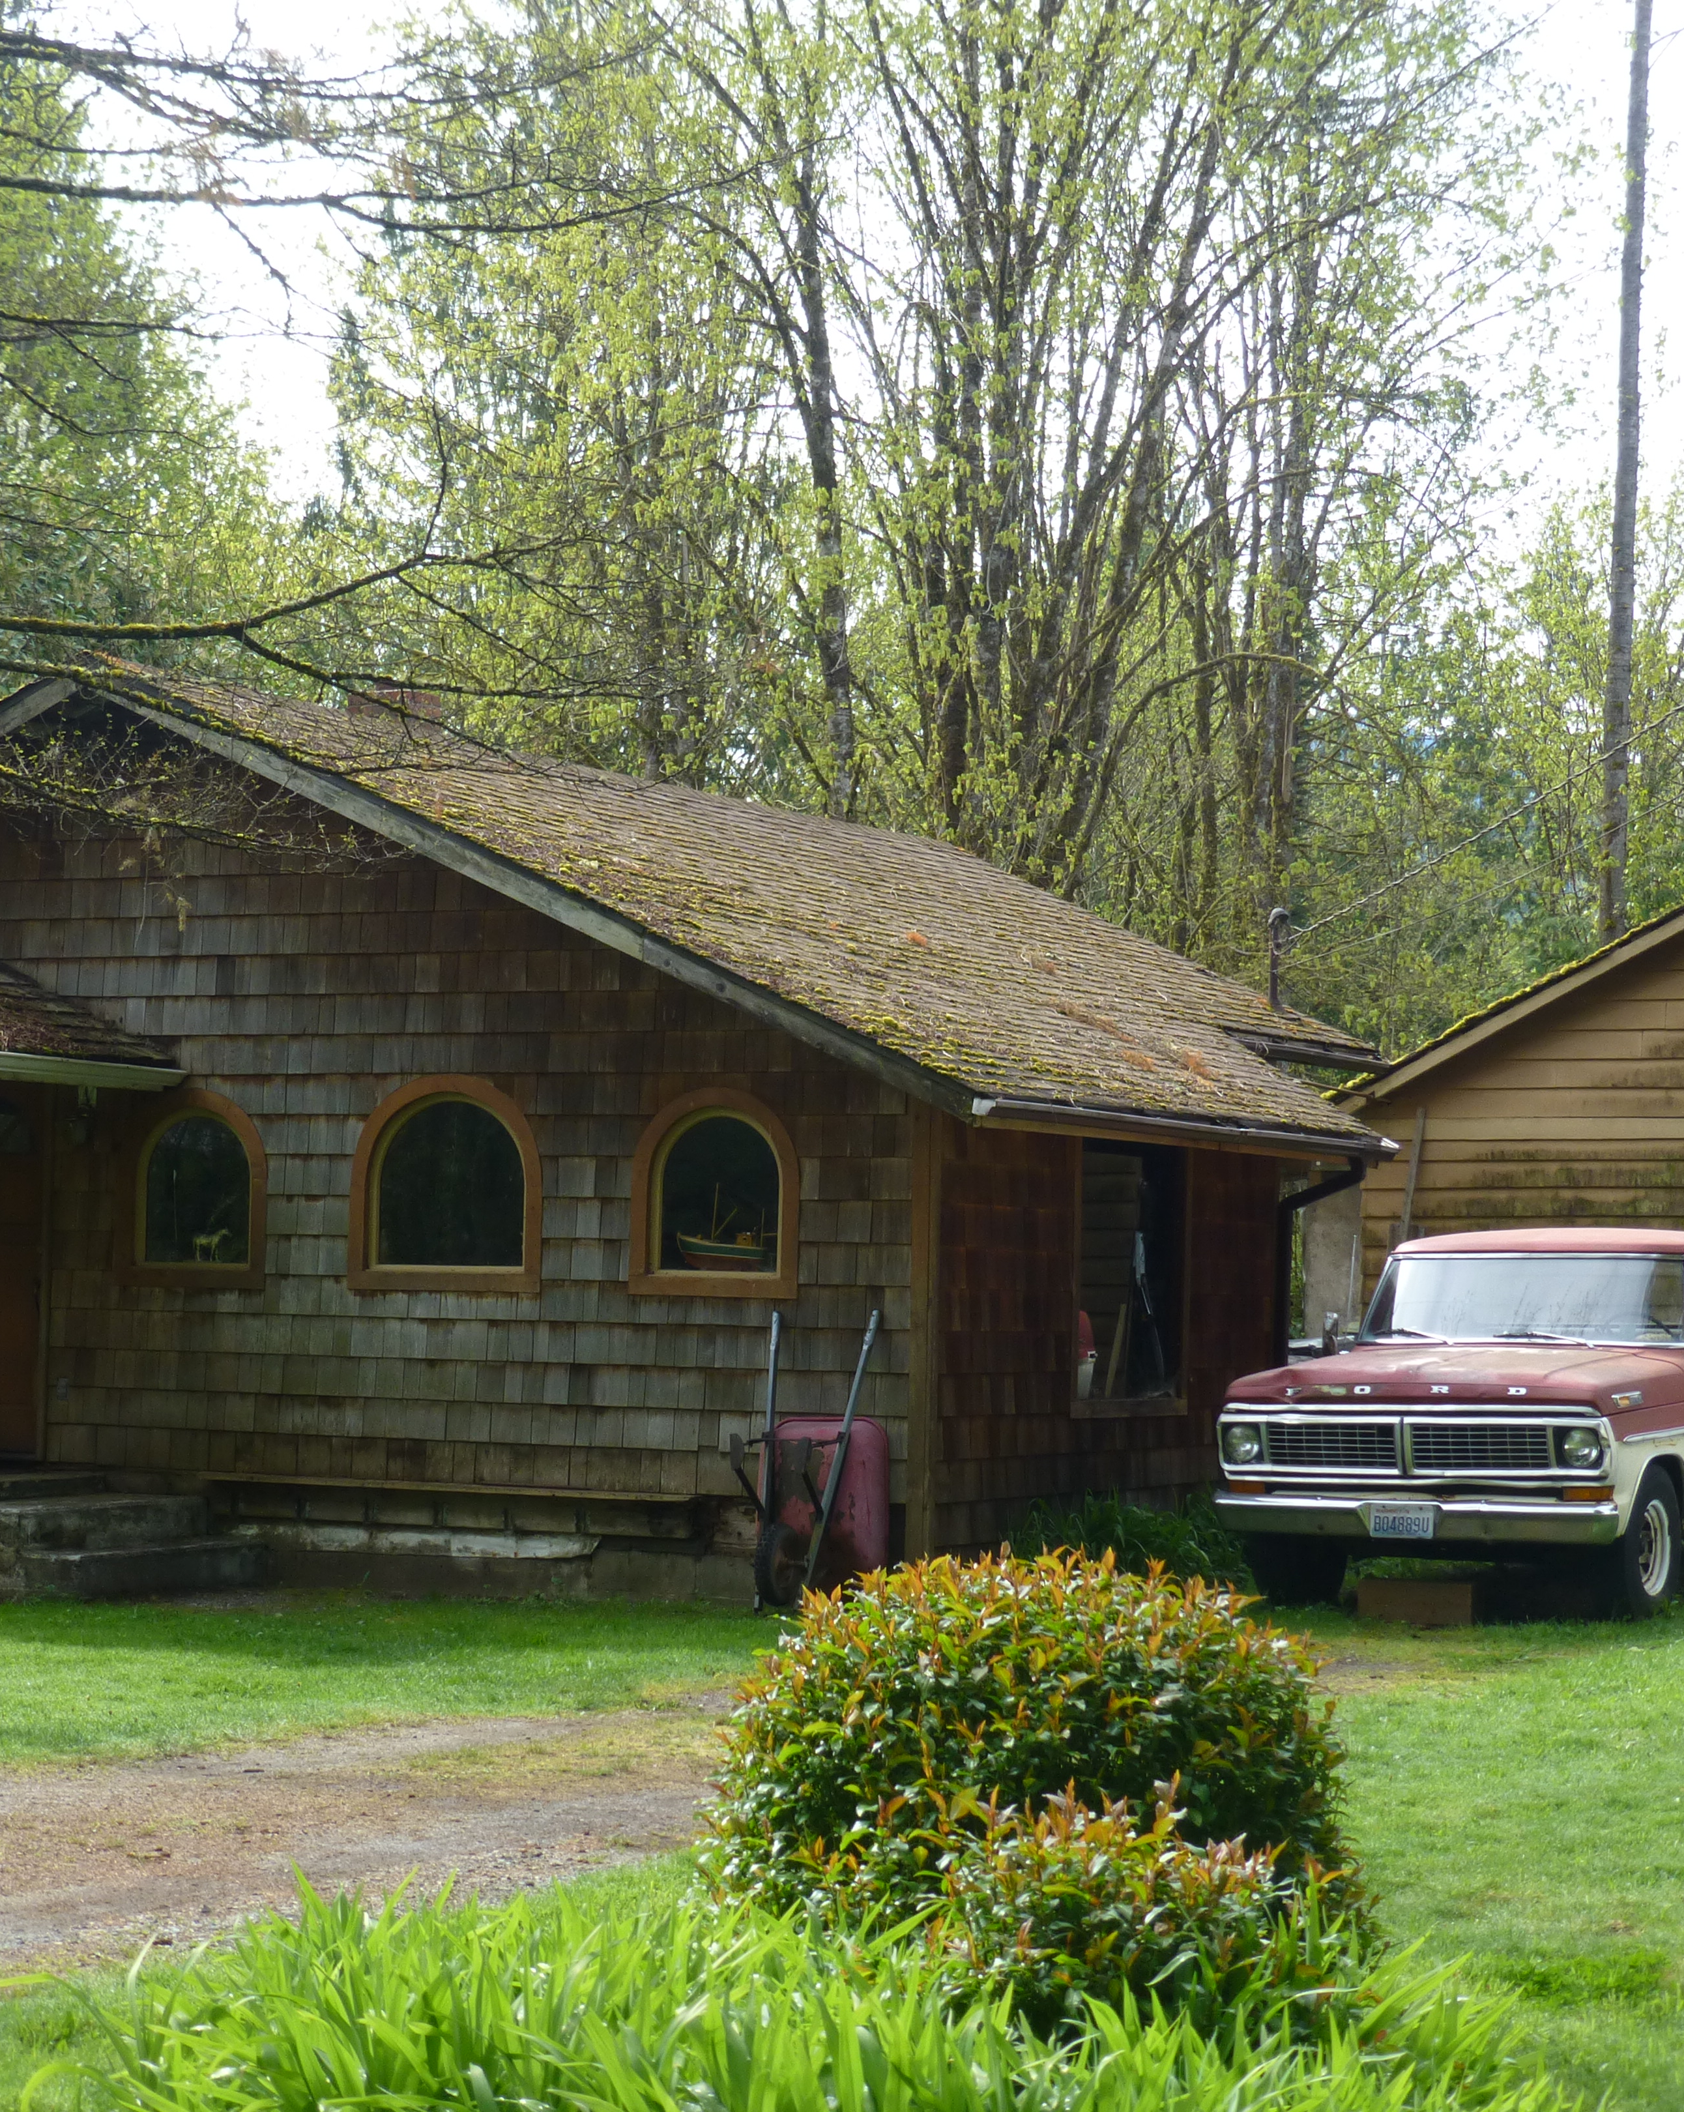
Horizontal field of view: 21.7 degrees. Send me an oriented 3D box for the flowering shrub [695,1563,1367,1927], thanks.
[{"bbox_3d":[0.455,1.633,10.500,1.550,0.930,1.450,1,-3,0],"label":"flowering shrub"}]

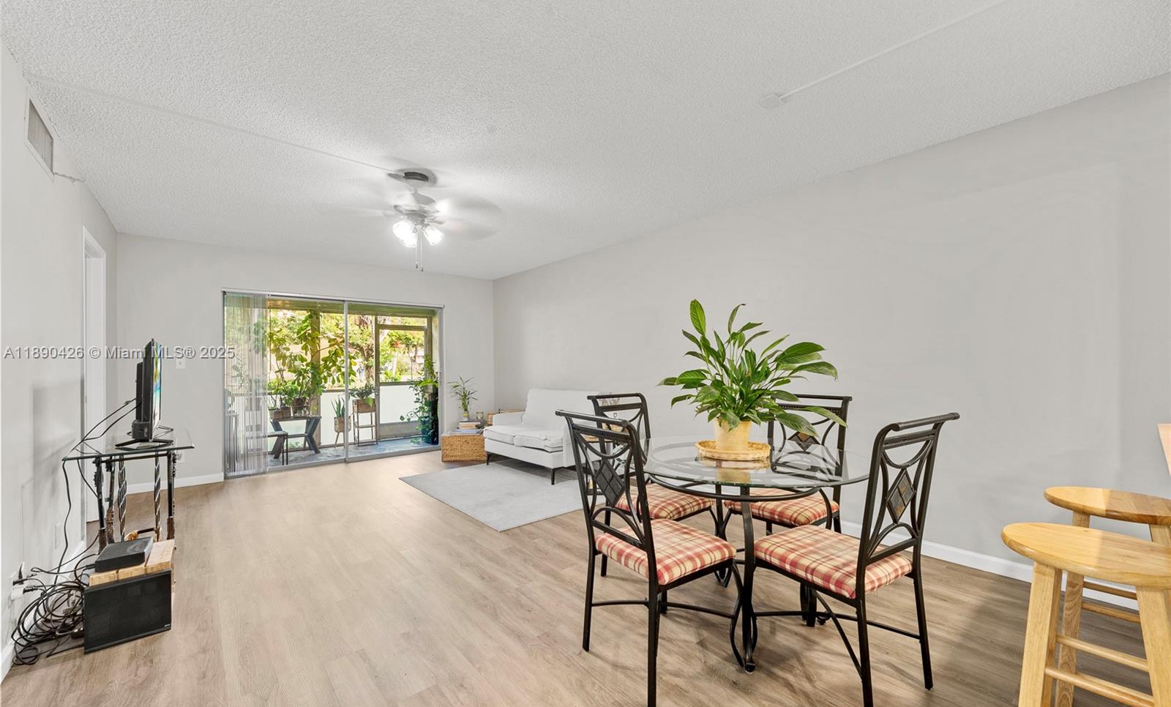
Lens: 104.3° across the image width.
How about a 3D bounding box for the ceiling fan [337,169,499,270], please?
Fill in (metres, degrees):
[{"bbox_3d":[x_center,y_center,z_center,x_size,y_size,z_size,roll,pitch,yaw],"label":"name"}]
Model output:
[{"bbox_3d":[-1.131,-0.885,3.062,1.140,0.605,1.140,0,-2,-40],"label":"ceiling fan"}]

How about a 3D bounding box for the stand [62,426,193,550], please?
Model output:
[{"bbox_3d":[-3.183,0.970,3.262,0.569,0.685,1.327,0,-2,-41],"label":"stand"}]

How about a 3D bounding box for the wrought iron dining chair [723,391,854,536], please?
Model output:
[{"bbox_3d":[1.055,0.716,2.383,0.585,0.988,0.464,0,-2,-37],"label":"wrought iron dining chair"}]

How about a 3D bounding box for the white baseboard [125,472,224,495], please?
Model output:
[{"bbox_3d":[-4.145,1.312,4.572,0.784,0.092,0.018,0,-2,-41],"label":"white baseboard"}]

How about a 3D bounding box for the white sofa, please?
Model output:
[{"bbox_3d":[-0.491,0.870,5.184,0.752,0.871,1.386,0,-2,-41],"label":"white sofa"}]

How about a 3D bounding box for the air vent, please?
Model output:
[{"bbox_3d":[-2.623,-1.032,2.193,0.030,0.202,0.464,0,-2,-40],"label":"air vent"}]

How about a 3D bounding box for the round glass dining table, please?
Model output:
[{"bbox_3d":[0.685,0.833,2.063,1.049,0.751,1.049,0,-2,-40],"label":"round glass dining table"}]

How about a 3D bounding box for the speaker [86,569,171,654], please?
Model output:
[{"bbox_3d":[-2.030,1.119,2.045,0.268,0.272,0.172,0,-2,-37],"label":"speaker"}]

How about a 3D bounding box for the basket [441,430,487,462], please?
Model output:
[{"bbox_3d":[-1.501,1.179,5.828,0.566,0.318,0.391,-1,-1,-2],"label":"basket"}]

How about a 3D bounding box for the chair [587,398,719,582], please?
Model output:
[{"bbox_3d":[0.347,0.736,2.513,0.462,0.995,0.581,0,-2,-36],"label":"chair"}]

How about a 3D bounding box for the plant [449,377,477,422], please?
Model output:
[{"bbox_3d":[-1.558,0.581,5.783,0.360,0.550,0.330,-1,-1,-4],"label":"plant"}]

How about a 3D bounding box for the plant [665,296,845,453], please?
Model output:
[{"bbox_3d":[0.759,0.122,2.148,0.770,0.670,0.660,-1,-1,19],"label":"plant"}]

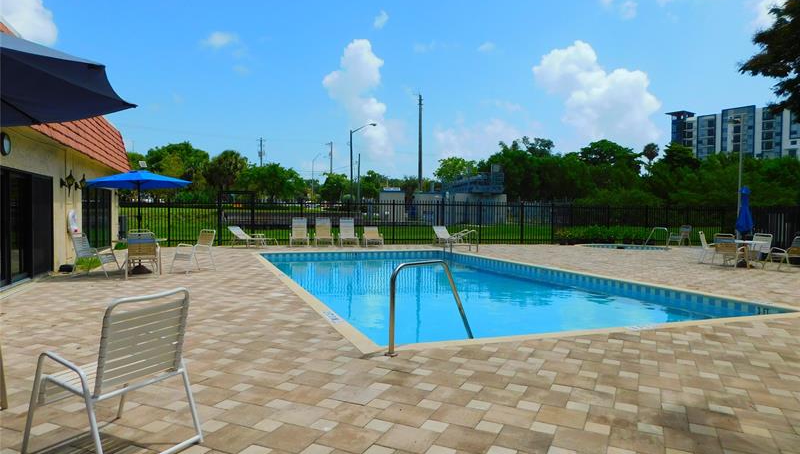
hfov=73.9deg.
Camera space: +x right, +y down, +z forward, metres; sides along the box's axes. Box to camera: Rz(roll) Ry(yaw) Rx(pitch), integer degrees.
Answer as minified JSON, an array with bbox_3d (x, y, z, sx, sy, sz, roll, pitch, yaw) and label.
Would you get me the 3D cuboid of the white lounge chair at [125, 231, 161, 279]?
[{"bbox_3d":[-5.194,0.578,10.762,0.620,0.880,0.740,0,2,-20],"label":"white lounge chair"}]

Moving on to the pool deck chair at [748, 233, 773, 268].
[{"bbox_3d":[9.861,0.613,14.421,0.750,0.880,0.610,-1,2,-39],"label":"pool deck chair"}]

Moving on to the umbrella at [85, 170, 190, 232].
[{"bbox_3d":[-5.758,-0.141,11.703,2.350,2.250,2.350,1,2,20],"label":"umbrella"}]

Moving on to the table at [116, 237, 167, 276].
[{"bbox_3d":[-5.702,0.635,11.724,1.100,0.700,1.100,1,2,20],"label":"table"}]

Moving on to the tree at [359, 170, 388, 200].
[{"bbox_3d":[-3.359,-3.747,64.922,3.800,6.540,3.800,1,2,0],"label":"tree"}]

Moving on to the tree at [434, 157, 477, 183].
[{"bbox_3d":[7.741,-5.301,74.870,6.200,8.950,6.200,1,2,6],"label":"tree"}]

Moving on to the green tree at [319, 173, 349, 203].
[{"bbox_3d":[-8.124,-3.529,64.929,3.900,5.990,3.900,1,2,0],"label":"green tree"}]

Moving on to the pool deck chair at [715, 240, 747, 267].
[{"bbox_3d":[8.755,0.651,14.054,0.740,0.880,0.620,0,2,-35],"label":"pool deck chair"}]

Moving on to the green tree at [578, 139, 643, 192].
[{"bbox_3d":[22.689,-4.803,57.871,7.000,9.410,7.000,1,2,21],"label":"green tree"}]

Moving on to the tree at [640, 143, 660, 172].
[{"bbox_3d":[39.952,-6.991,84.809,3.300,12.620,3.300,2,2,25],"label":"tree"}]

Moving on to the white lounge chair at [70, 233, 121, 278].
[{"bbox_3d":[-6.028,0.504,10.723,0.760,0.880,0.610,1,2,3],"label":"white lounge chair"}]

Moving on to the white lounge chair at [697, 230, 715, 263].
[{"bbox_3d":[8.715,0.630,14.801,0.740,0.880,0.620,2,2,32],"label":"white lounge chair"}]

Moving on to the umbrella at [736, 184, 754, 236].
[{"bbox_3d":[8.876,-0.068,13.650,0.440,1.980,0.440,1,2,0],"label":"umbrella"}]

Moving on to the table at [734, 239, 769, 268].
[{"bbox_3d":[8.820,0.707,13.624,1.200,0.710,1.200,1,2,0],"label":"table"}]

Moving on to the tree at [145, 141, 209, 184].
[{"bbox_3d":[-25.907,-5.300,61.885,7.600,9.280,7.600,1,2,0],"label":"tree"}]

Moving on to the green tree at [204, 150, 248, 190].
[{"bbox_3d":[-17.045,-3.916,51.916,4.200,7.280,4.200,1,2,0],"label":"green tree"}]

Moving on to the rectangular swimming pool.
[{"bbox_3d":[0.638,1.626,12.236,6.420,1.200,12.280,0,2,-20],"label":"rectangular swimming pool"}]

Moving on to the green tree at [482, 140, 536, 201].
[{"bbox_3d":[12.125,-5.072,59.868,6.600,9.530,6.600,1,2,11],"label":"green tree"}]

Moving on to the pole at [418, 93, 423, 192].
[{"bbox_3d":[2.123,-7.425,57.799,0.330,14.080,0.330,1,2,2],"label":"pole"}]

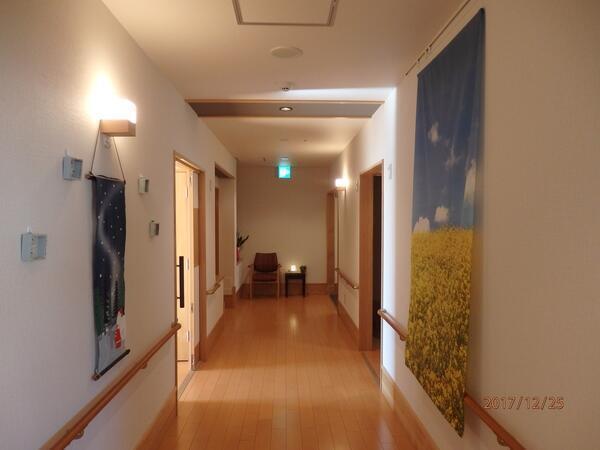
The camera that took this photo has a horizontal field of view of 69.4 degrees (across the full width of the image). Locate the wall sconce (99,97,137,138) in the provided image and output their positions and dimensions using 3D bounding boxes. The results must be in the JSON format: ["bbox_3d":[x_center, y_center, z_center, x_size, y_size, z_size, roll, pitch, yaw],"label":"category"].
[{"bbox_3d":[-0.830,-0.485,1.987,0.119,0.150,0.118,0,1,-2],"label":"wall sconce"}]

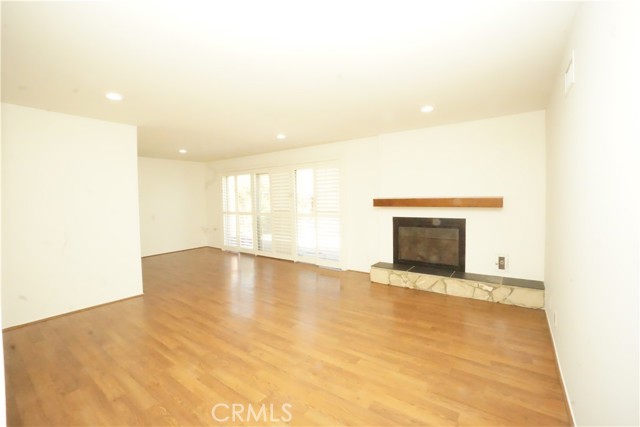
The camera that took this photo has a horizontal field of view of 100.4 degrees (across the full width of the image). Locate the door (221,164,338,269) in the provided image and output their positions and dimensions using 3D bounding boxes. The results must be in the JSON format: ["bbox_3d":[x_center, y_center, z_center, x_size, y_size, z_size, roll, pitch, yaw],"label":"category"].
[{"bbox_3d":[-1.095,-0.003,6.238,3.728,2.099,0.130,1,3,35],"label":"door"}]

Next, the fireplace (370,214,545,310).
[{"bbox_3d":[1.856,0.605,3.905,2.181,1.034,0.420,1,3,35],"label":"fireplace"}]

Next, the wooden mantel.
[{"bbox_3d":[1.719,-0.160,4.097,1.813,0.133,0.200,1,3,35],"label":"wooden mantel"}]

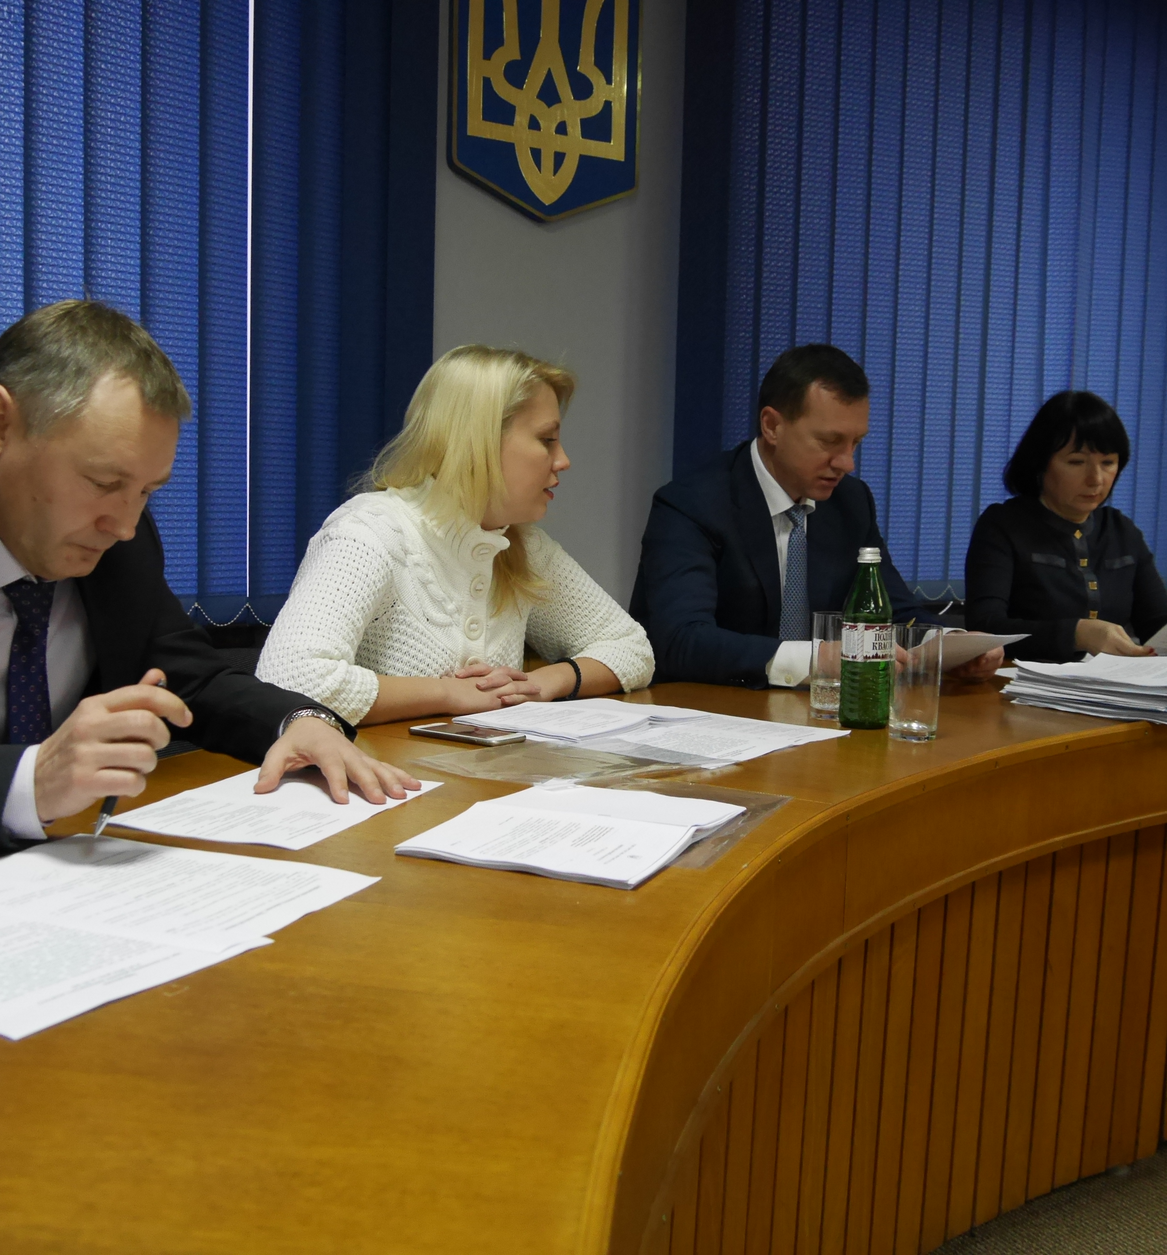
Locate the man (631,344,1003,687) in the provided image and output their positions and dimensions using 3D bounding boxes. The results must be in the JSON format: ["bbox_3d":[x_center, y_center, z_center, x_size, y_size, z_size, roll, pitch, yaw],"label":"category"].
[{"bbox_3d":[0.335,0.186,2.278,0.600,1.310,0.750,-2,6,-32],"label":"man"}]

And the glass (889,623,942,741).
[{"bbox_3d":[0.431,0.069,1.758,0.064,0.147,0.064,1,5,0],"label":"glass"}]

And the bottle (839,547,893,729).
[{"bbox_3d":[0.385,0.015,1.827,0.070,0.240,0.070,-1,6,-20],"label":"bottle"}]

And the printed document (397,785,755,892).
[{"bbox_3d":[-0.002,0.177,1.212,0.213,0.015,0.292,4,6,24],"label":"printed document"}]

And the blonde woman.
[{"bbox_3d":[-0.180,0.221,2.021,0.570,1.265,0.720,-3,7,-40],"label":"blonde woman"}]

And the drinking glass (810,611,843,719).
[{"bbox_3d":[0.356,0.052,1.917,0.064,0.147,0.064,1,5,0],"label":"drinking glass"}]

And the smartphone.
[{"bbox_3d":[-0.146,0.130,1.696,0.138,0.007,0.067,5,7,34],"label":"smartphone"}]

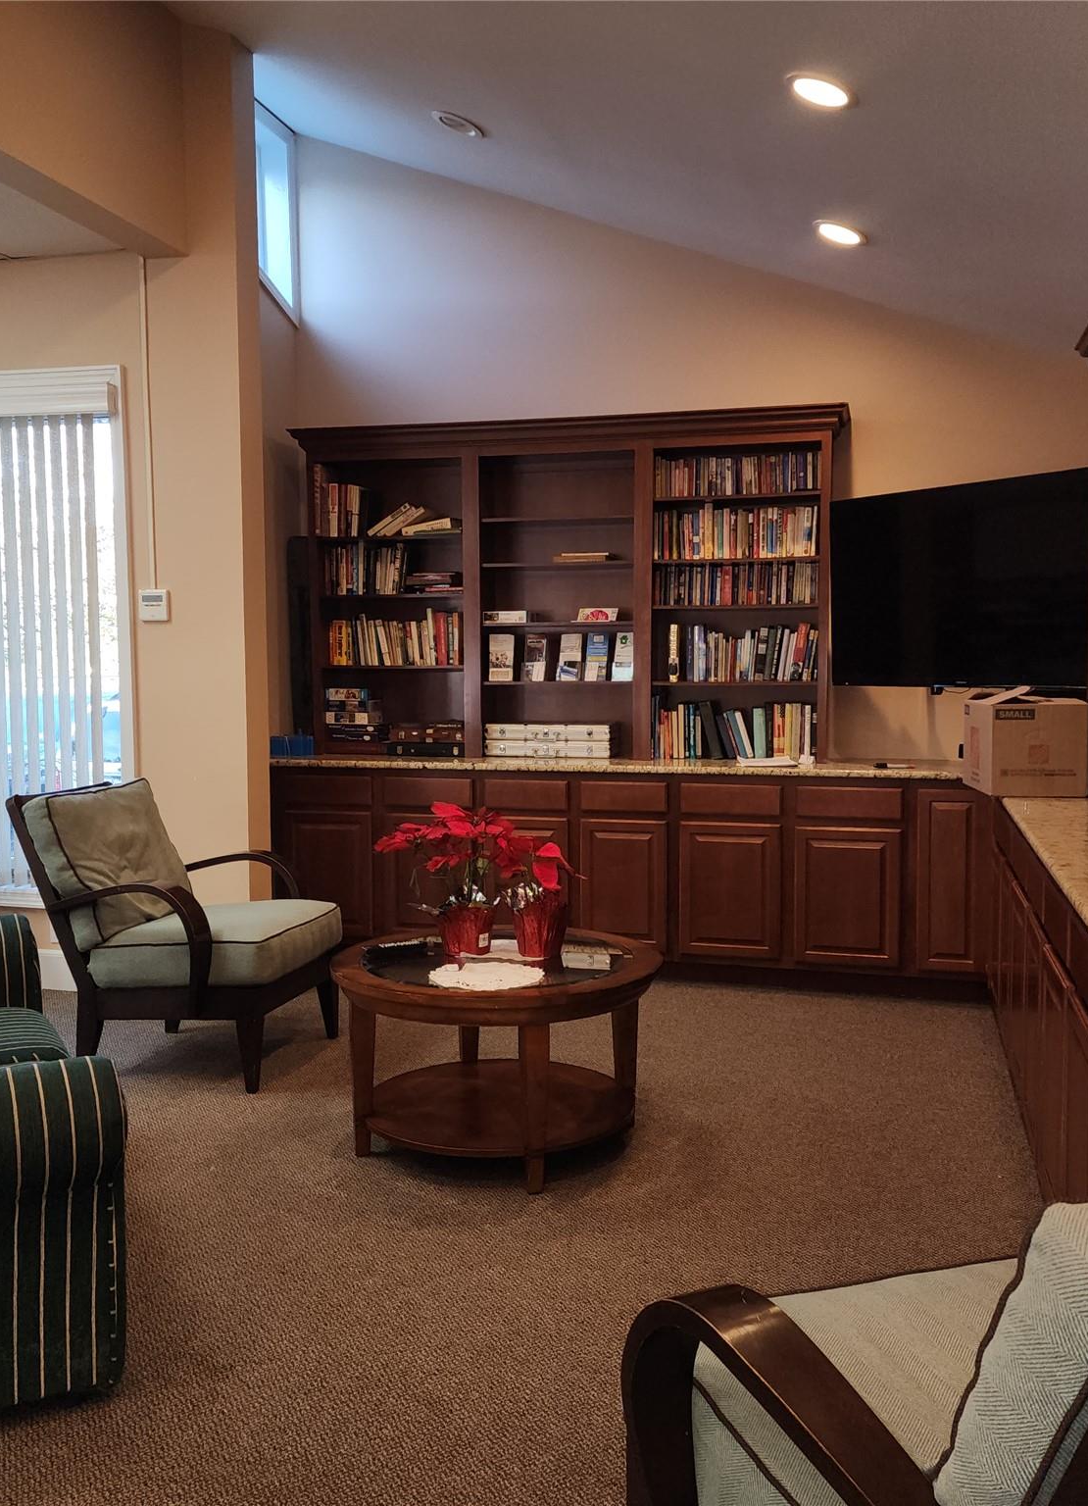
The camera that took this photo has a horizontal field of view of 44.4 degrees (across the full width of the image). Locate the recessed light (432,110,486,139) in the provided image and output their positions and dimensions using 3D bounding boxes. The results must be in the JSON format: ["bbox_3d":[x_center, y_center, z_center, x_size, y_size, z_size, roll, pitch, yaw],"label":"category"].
[{"bbox_3d":[-0.334,-2.447,5.190,0.200,0.030,0.200,22,9,13],"label":"recessed light"}]

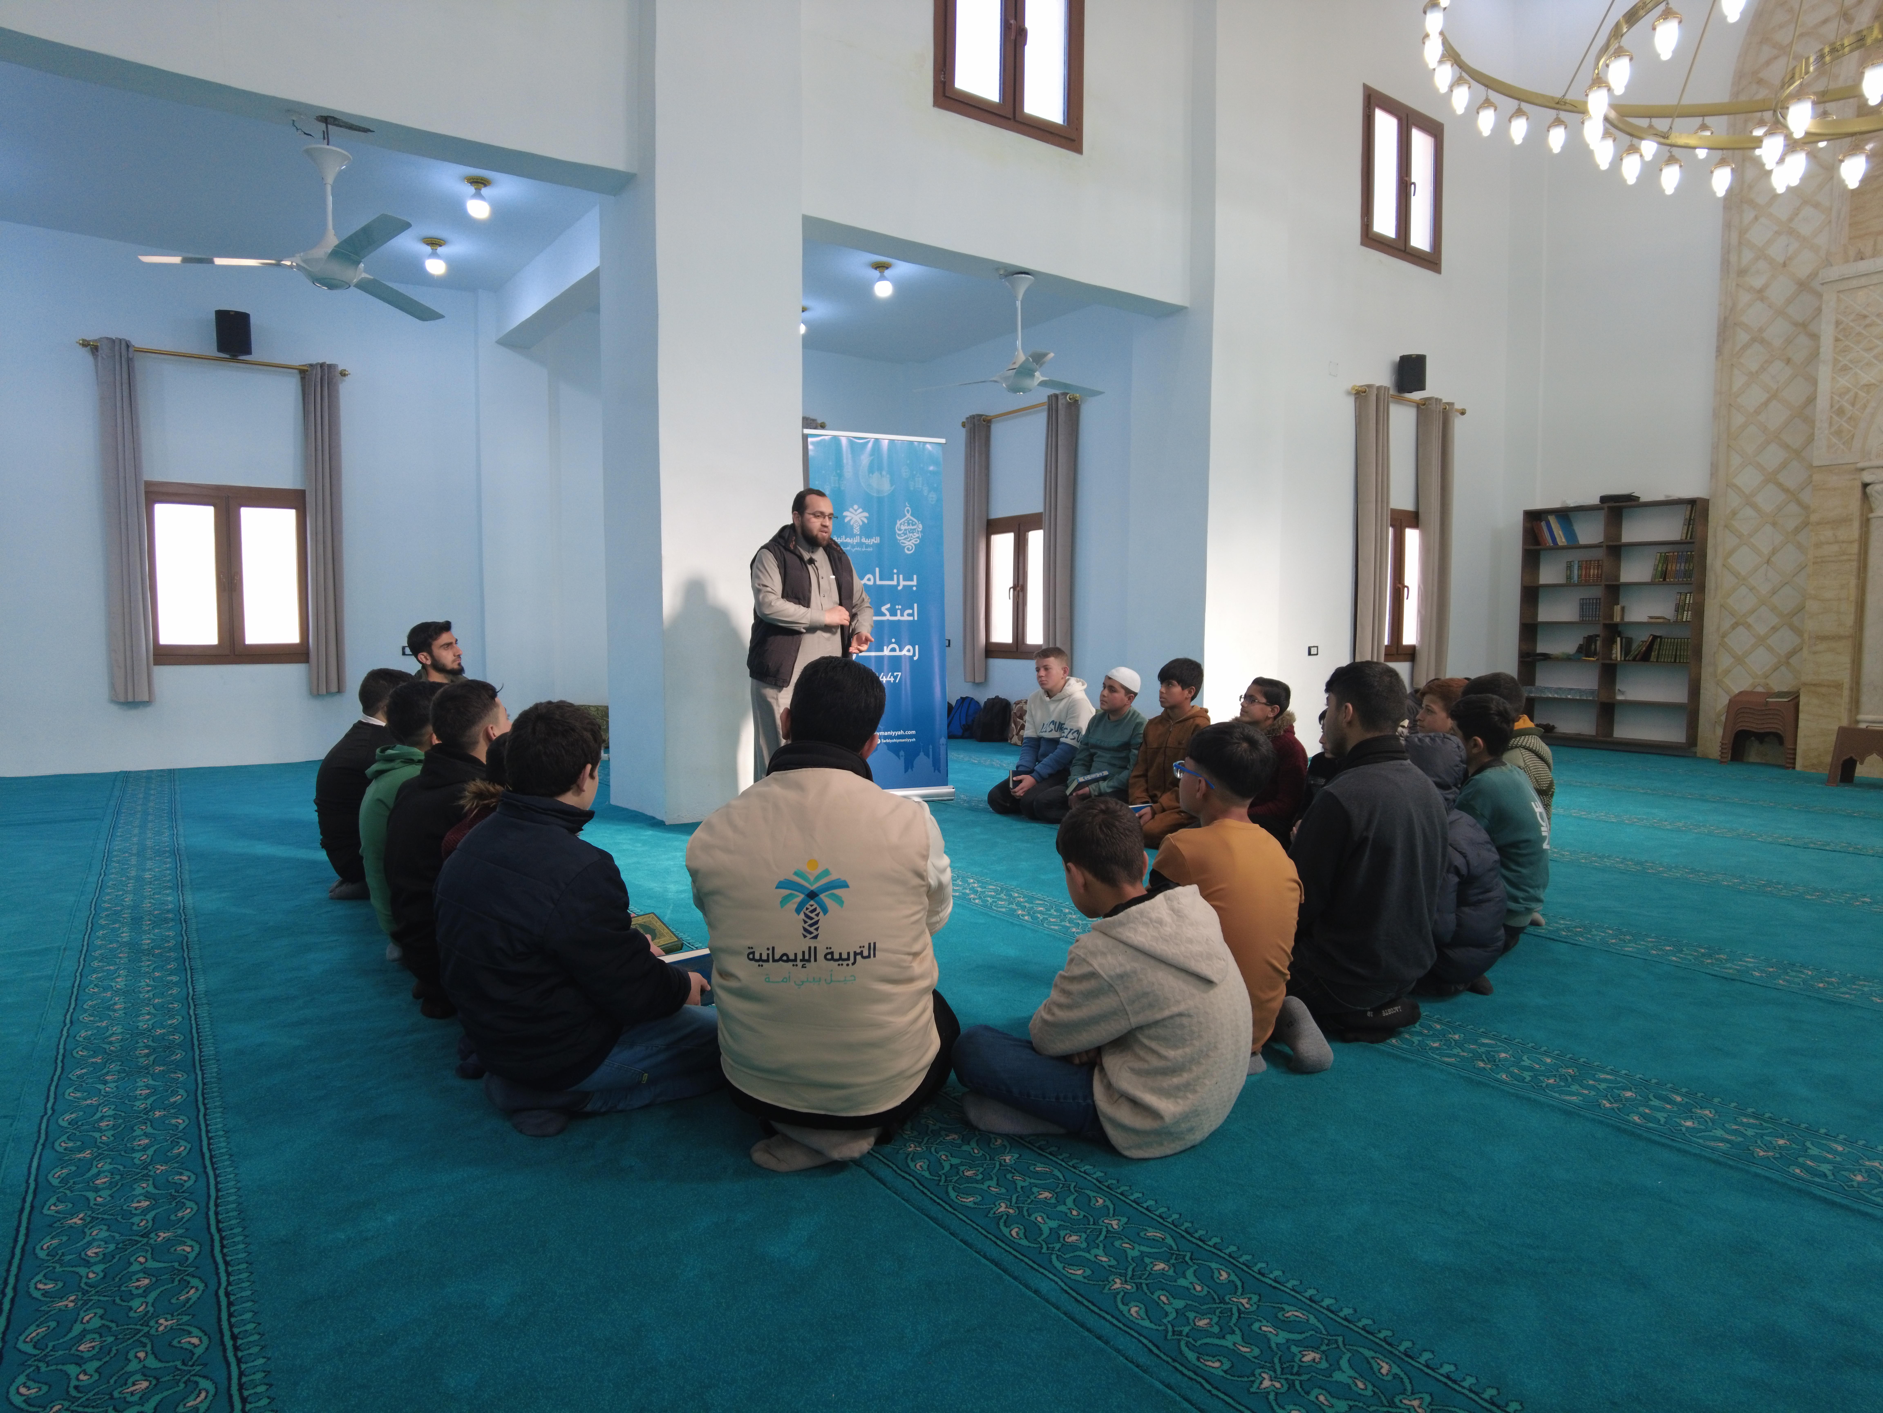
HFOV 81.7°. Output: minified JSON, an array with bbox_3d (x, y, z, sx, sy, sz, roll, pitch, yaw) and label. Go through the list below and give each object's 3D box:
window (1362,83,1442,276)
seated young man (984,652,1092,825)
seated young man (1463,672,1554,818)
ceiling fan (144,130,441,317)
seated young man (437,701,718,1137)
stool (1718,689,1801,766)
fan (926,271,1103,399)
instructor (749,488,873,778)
[{"bbox_3d":[3.721,-4.229,8.803,1.164,1.203,0.080,-3,5,-36],"label":"window"},{"bbox_3d":[0.640,0.122,5.788,0.450,0.868,0.600,4,6,41],"label":"seated young man"},{"bbox_3d":[2.046,0.293,4.149,0.620,0.820,0.480,2,4,28],"label":"seated young man"},{"bbox_3d":[-2.786,-2.177,4.735,1.220,0.700,1.320,-1,4,-18],"label":"ceiling fan"},{"bbox_3d":[-0.772,0.398,2.393,0.520,0.820,0.660,4,5,45],"label":"seated young man"},{"bbox_3d":[6.240,0.179,8.268,0.470,0.540,0.350,4,5,43],"label":"stool"},{"bbox_3d":[0.399,-2.345,6.896,1.220,0.757,1.320,2,5,22],"label":"fan"},{"bbox_3d":[-0.680,-0.256,5.492,0.580,1.666,0.420,-3,5,-33],"label":"instructor"}]

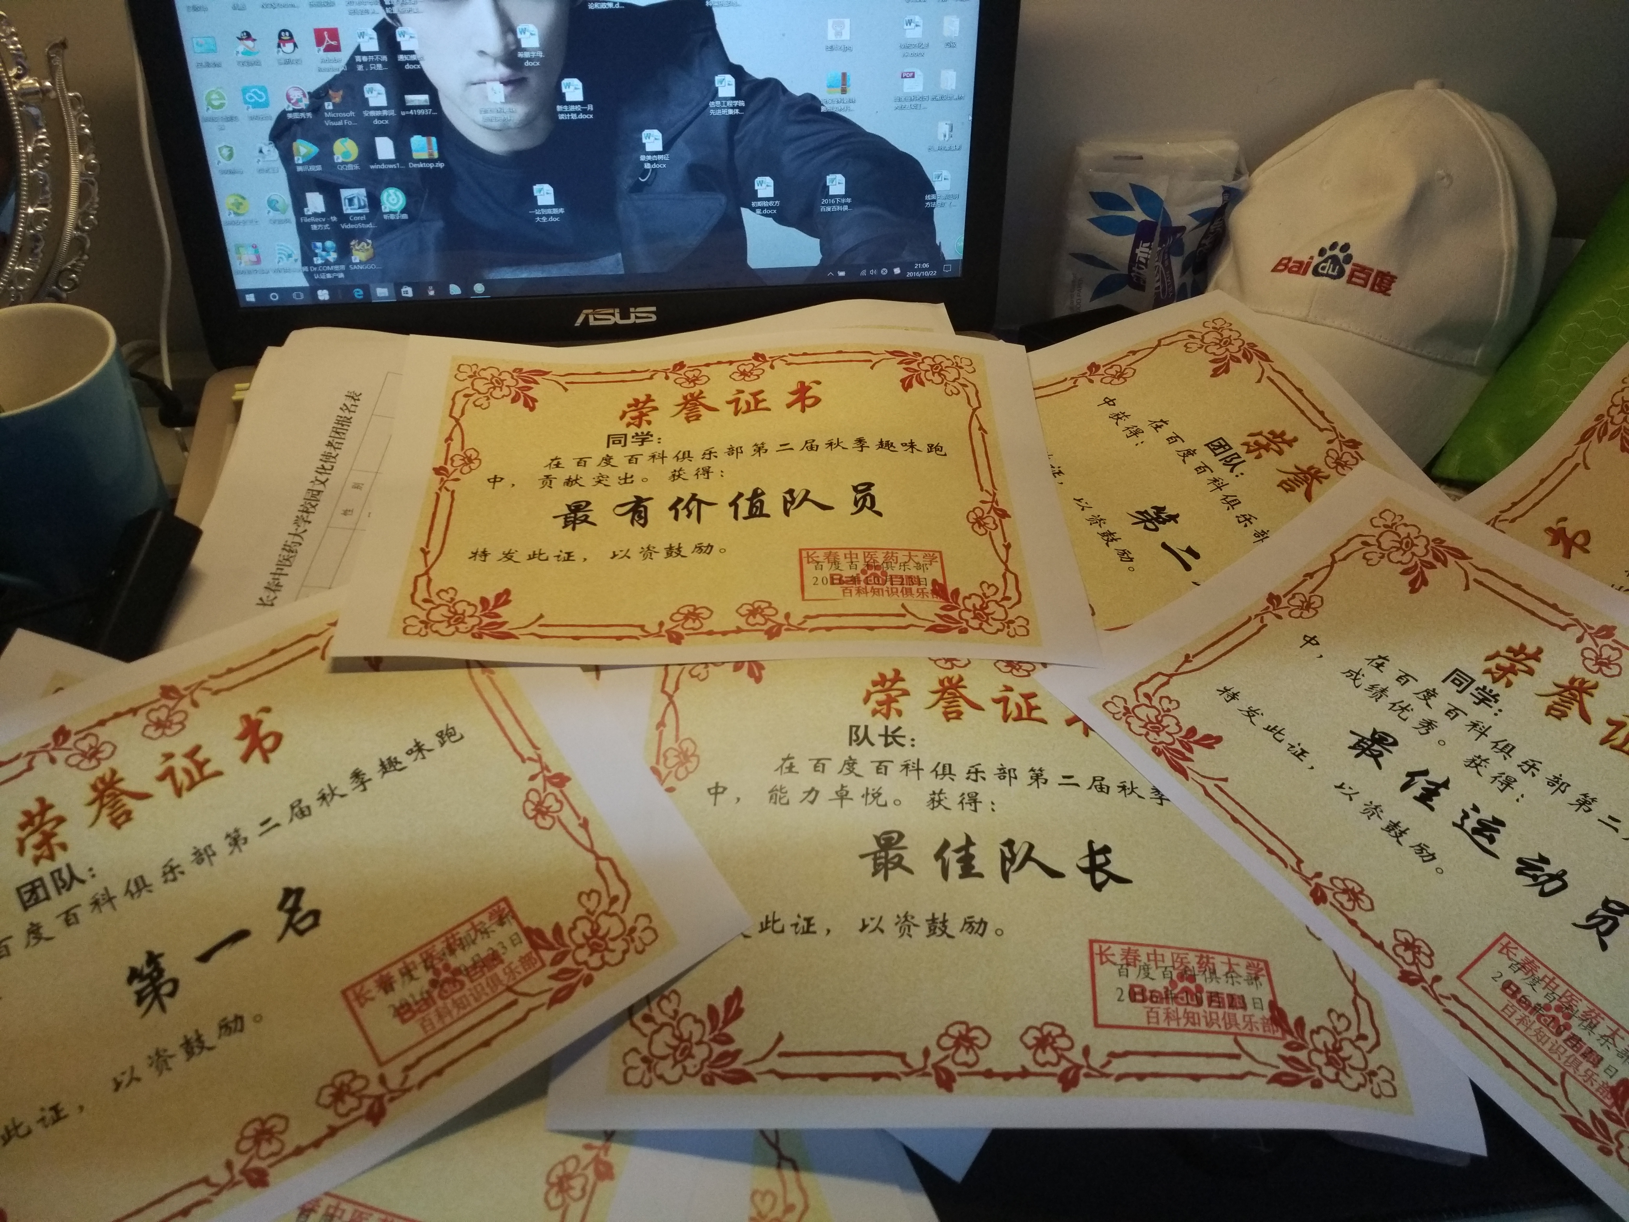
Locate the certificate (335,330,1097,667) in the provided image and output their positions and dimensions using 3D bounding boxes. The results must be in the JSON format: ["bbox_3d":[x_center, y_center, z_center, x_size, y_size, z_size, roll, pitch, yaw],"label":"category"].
[{"bbox_3d":[-0.041,-0.057,0.619,0.298,0.016,0.210,-1,46,-4],"label":"certificate"}]

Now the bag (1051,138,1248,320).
[{"bbox_3d":[0.171,-0.195,0.740,0.090,0.107,0.028,-4,43,-7],"label":"bag"}]

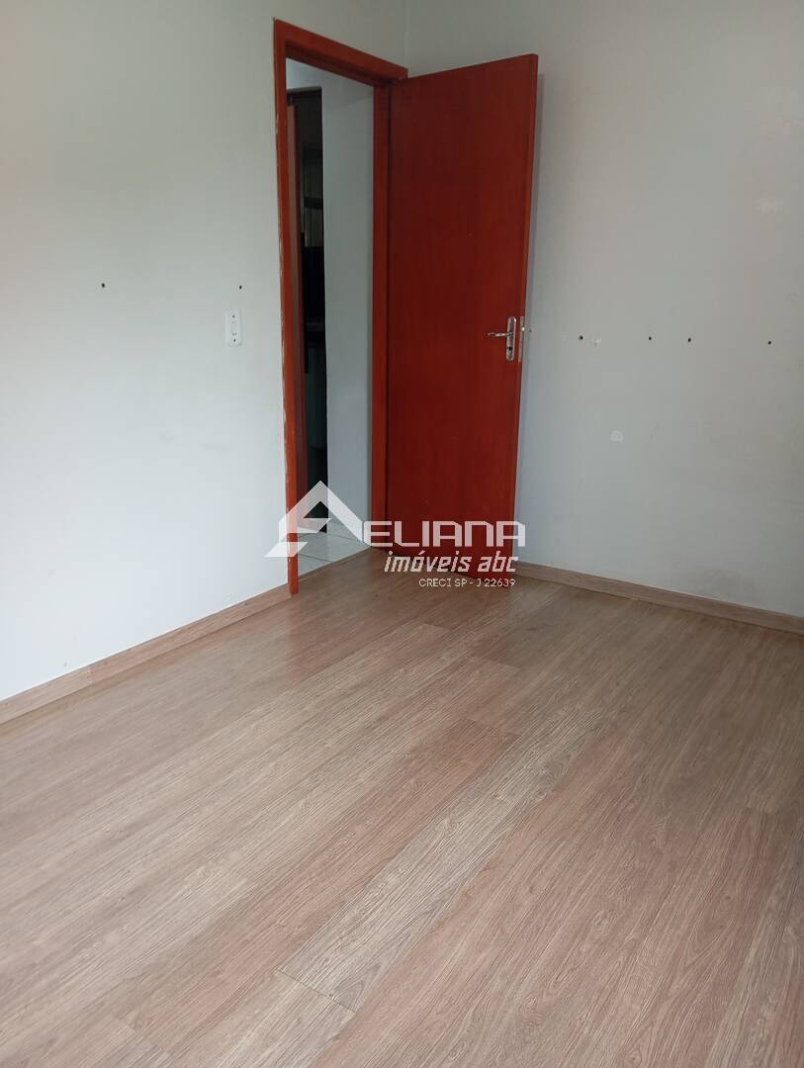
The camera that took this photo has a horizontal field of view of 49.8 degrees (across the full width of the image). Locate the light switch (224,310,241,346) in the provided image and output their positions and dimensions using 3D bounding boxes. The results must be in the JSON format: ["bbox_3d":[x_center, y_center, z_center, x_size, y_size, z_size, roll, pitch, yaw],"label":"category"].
[{"bbox_3d":[-0.602,-0.736,3.095,0.013,0.119,0.073,11,19,31],"label":"light switch"}]

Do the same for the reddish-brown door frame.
[{"bbox_3d":[-0.280,-0.874,3.715,0.140,2.163,0.855,11,19,32],"label":"reddish-brown door frame"}]

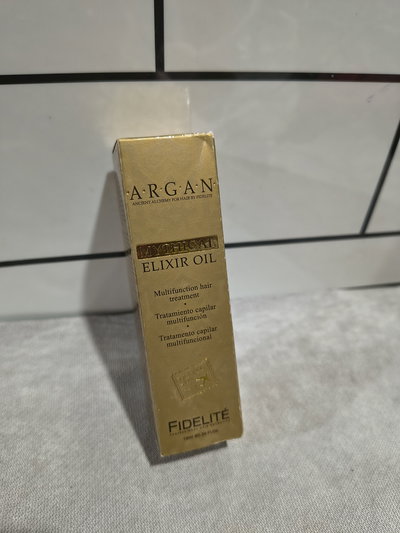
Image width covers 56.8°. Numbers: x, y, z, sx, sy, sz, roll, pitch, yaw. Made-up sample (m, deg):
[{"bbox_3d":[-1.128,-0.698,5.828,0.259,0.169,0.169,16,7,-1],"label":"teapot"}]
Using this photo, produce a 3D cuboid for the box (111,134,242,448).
[{"bbox_3d":[-0.008,0.010,0.139,0.030,0.108,0.030,-9,11,-14],"label":"box"}]

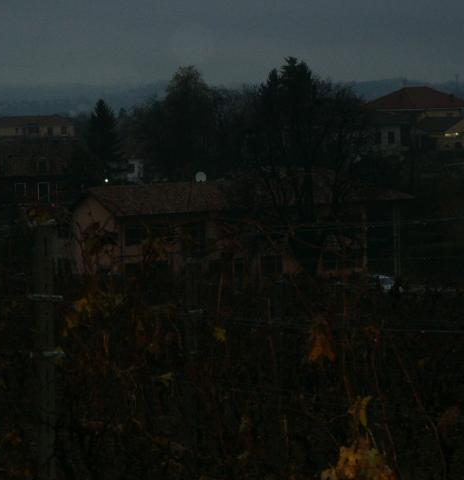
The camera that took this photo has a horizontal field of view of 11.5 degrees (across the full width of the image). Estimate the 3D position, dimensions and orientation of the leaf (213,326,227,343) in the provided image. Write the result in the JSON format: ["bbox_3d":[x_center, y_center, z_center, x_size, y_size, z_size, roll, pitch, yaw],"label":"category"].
[{"bbox_3d":[-0.050,0.380,9.300,0.056,0.064,0.030,0,3,0],"label":"leaf"}]

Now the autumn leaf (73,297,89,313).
[{"bbox_3d":[-0.669,0.285,10.200,0.071,0.071,0.035,0,3,0],"label":"autumn leaf"}]

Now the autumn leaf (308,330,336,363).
[{"bbox_3d":[0.309,0.364,7.900,0.096,0.109,0.045,0,3,0],"label":"autumn leaf"}]

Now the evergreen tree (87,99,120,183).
[{"bbox_3d":[-12.788,-9.828,230.000,3.384,8.509,3.384,0,3,0],"label":"evergreen tree"}]

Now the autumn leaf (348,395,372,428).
[{"bbox_3d":[0.423,0.567,7.600,0.079,0.105,0.040,0,3,0],"label":"autumn leaf"}]

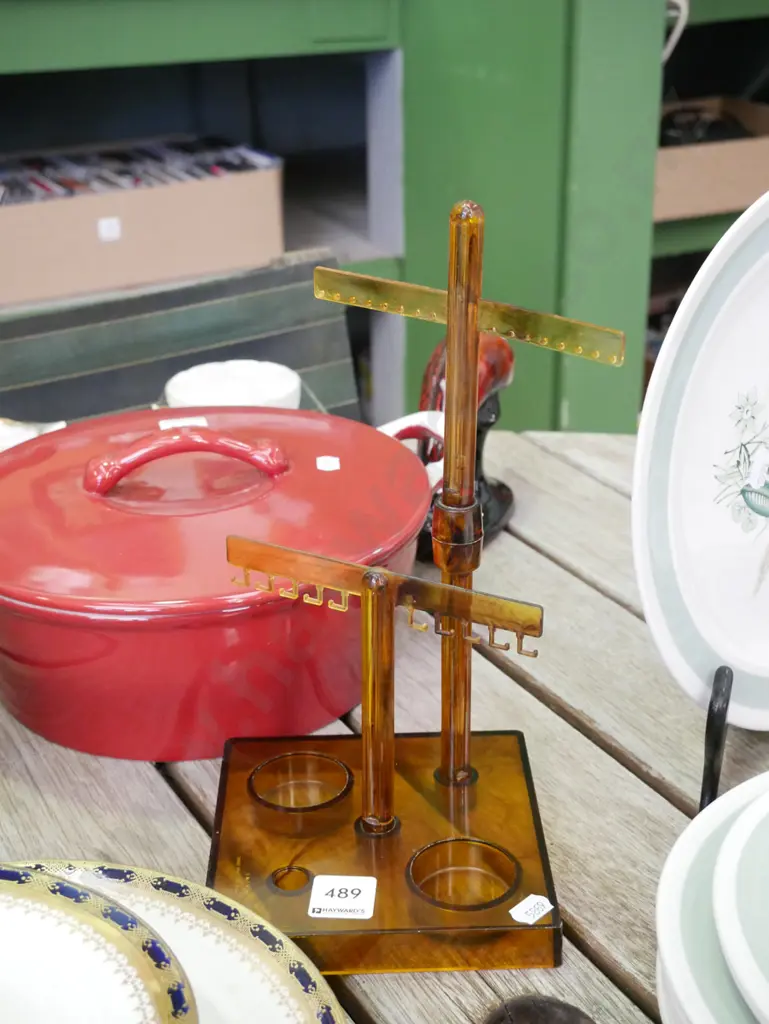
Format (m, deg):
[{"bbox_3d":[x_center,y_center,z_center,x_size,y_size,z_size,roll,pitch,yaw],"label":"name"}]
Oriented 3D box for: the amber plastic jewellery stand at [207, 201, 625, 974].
[{"bbox_3d":[0.005,0.023,0.582,0.170,0.297,0.164,-1,24,-1],"label":"amber plastic jewellery stand"}]

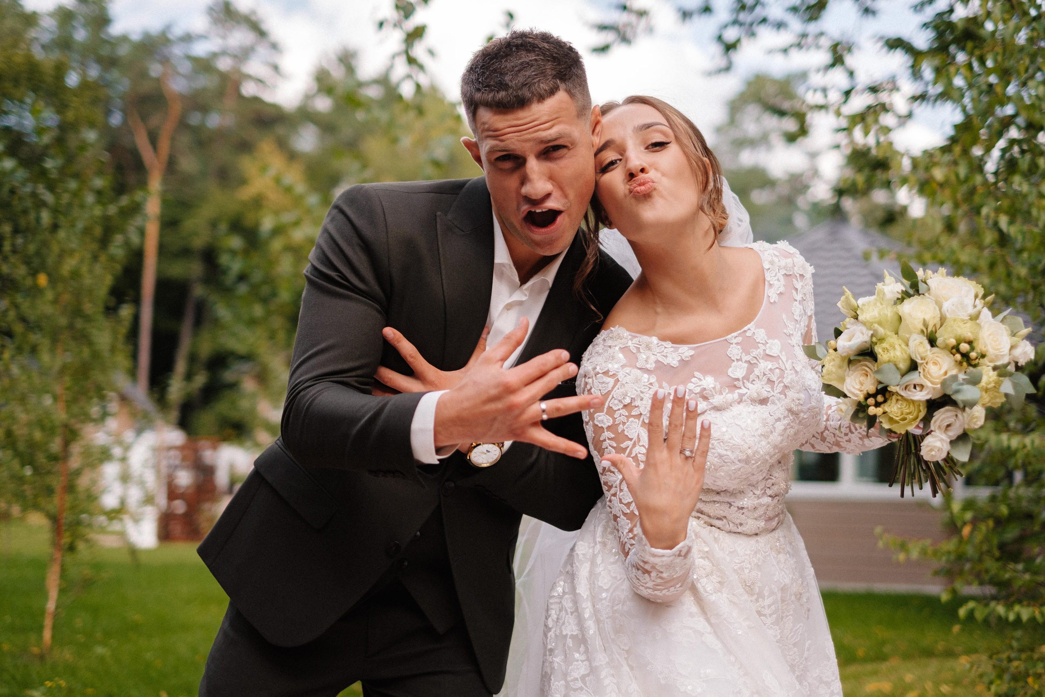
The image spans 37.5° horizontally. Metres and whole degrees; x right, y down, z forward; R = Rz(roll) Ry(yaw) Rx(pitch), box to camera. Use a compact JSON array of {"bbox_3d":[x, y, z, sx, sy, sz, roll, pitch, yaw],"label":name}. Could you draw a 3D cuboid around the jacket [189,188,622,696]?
[{"bbox_3d":[-0.126,0.106,2.050,0.490,0.660,0.370,17,13,-9],"label":"jacket"}]

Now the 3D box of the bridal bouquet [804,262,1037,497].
[{"bbox_3d":[0.498,0.038,1.930,0.275,0.285,0.250,1,15,6],"label":"bridal bouquet"}]

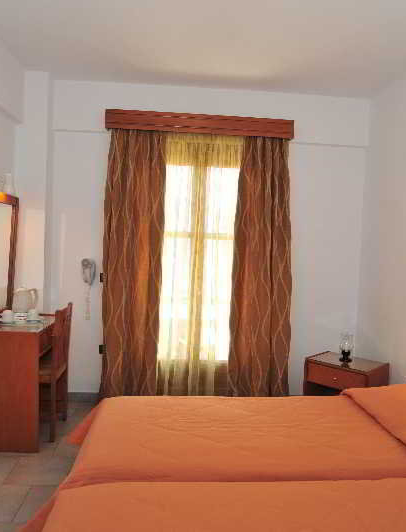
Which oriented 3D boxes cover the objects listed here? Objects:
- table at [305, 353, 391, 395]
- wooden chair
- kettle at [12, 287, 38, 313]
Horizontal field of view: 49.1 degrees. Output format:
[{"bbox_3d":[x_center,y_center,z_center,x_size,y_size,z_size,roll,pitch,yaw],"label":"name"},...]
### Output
[{"bbox_3d":[1.027,0.963,3.203,0.459,0.556,0.356,6,5,43],"label":"table"},{"bbox_3d":[-1.187,0.719,3.115,0.425,0.878,0.386,2,3,-3],"label":"wooden chair"},{"bbox_3d":[-1.282,0.246,3.200,0.174,0.206,0.128,1,4,-13],"label":"kettle"}]

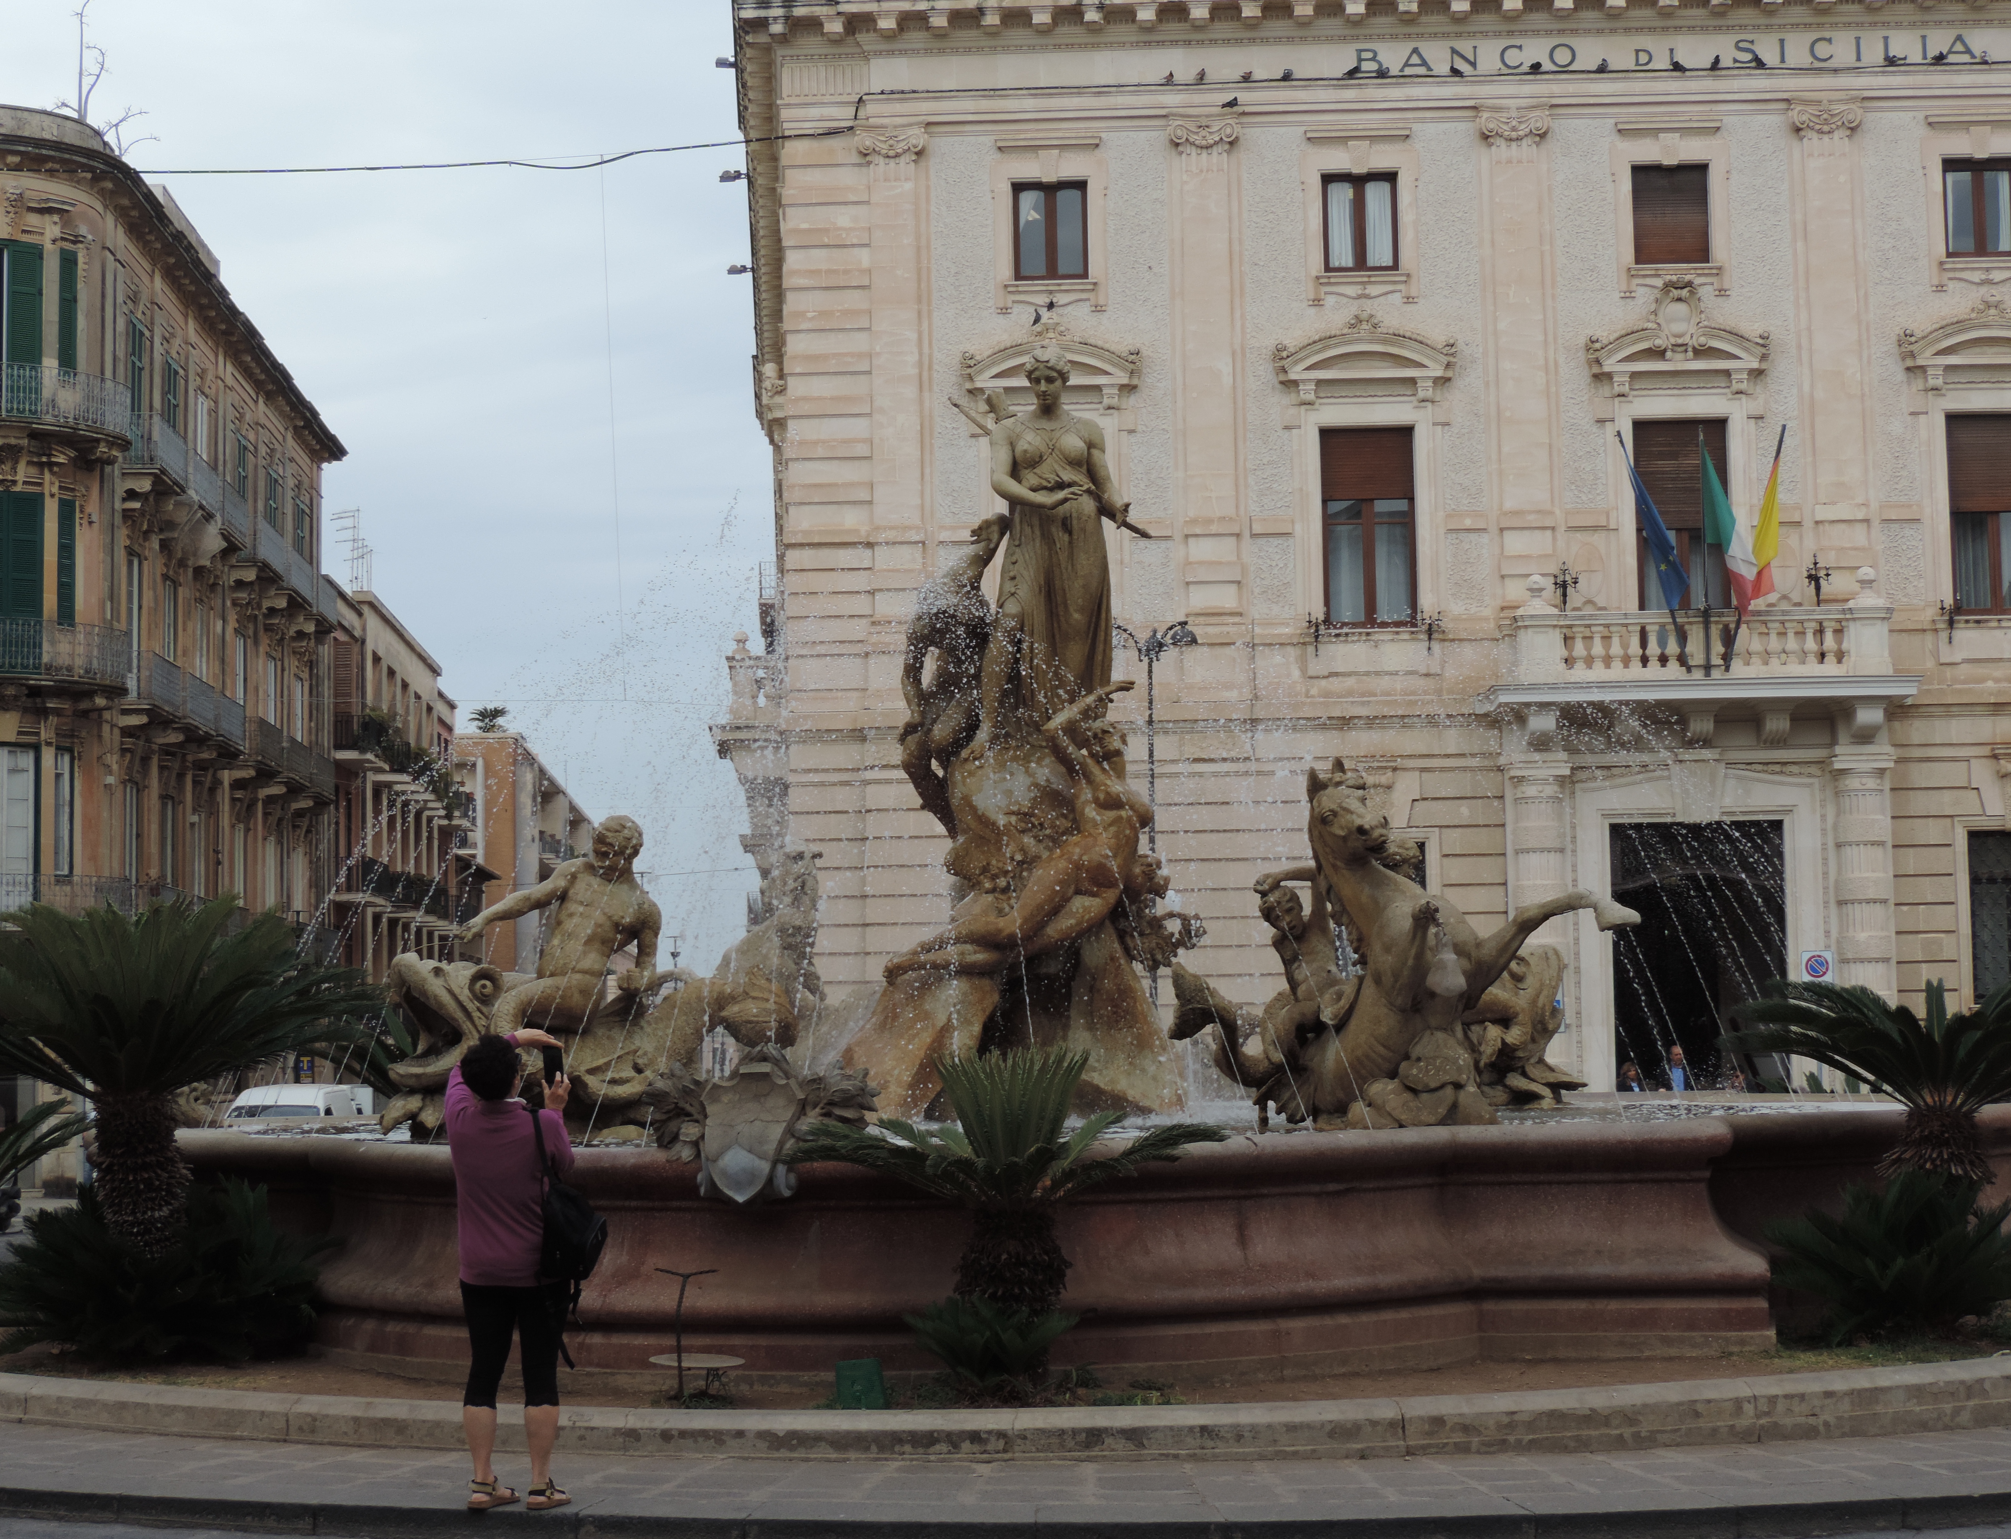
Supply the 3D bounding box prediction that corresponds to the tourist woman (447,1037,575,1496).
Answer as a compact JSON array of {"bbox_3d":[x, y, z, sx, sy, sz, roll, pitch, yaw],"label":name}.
[{"bbox_3d":[-1.630,1.656,10.849,0.460,1.600,0.450,-4,-6,31],"label":"tourist woman"}]

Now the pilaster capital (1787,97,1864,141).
[{"bbox_3d":[11.474,-9.087,45.576,1.045,0.640,0.300,-1,-5,2],"label":"pilaster capital"}]

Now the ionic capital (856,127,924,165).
[{"bbox_3d":[-1.617,-8.800,46.006,0.997,0.531,0.300,-1,-5,2],"label":"ionic capital"}]

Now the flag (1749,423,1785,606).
[{"bbox_3d":[9.481,-3.181,40.602,0.440,2.150,0.450,-1,-5,1],"label":"flag"}]

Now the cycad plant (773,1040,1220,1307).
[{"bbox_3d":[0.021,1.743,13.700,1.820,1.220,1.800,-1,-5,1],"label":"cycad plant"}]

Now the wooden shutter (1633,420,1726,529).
[{"bbox_3d":[9.419,-4.119,45.527,1.279,1.562,0.080,-1,-5,2],"label":"wooden shutter"}]

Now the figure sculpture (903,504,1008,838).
[{"bbox_3d":[-0.309,-0.561,19.323,0.680,1.910,0.750,0,-5,-12],"label":"figure sculpture"}]

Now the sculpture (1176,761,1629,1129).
[{"bbox_3d":[2.060,0.957,17.200,1.700,1.850,2.100,2,-6,-34],"label":"sculpture"}]

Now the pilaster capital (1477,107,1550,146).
[{"bbox_3d":[6.705,-8.507,43.095,0.950,0.470,0.250,-1,-5,1],"label":"pilaster capital"}]

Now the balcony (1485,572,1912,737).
[{"bbox_3d":[8.951,-1.470,41.801,5.300,2.000,1.550,-1,-5,1],"label":"balcony"}]

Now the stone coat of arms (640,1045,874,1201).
[{"bbox_3d":[-1.085,1.561,14.450,1.020,0.690,0.420,-1,-5,3],"label":"stone coat of arms"}]

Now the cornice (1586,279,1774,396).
[{"bbox_3d":[8.795,-5.659,42.729,2.330,1.470,0.420,-1,-5,1],"label":"cornice"}]

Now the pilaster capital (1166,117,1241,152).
[{"bbox_3d":[2.785,-8.931,45.864,1.036,0.483,0.300,-1,-5,2],"label":"pilaster capital"}]

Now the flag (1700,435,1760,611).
[{"bbox_3d":[8.998,-3.013,40.501,0.700,2.120,0.450,-1,-5,1],"label":"flag"}]

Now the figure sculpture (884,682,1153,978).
[{"bbox_3d":[0.077,0.345,18.440,1.350,1.660,0.800,2,-6,-30],"label":"figure sculpture"}]

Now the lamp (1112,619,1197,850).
[{"bbox_3d":[1.805,1.618,39.005,1.120,6.914,0.400,-1,-5,-2],"label":"lamp"}]

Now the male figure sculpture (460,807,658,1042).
[{"bbox_3d":[-2.546,0.907,18.600,1.150,1.260,0.800,-2,-5,18],"label":"male figure sculpture"}]

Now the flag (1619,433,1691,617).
[{"bbox_3d":[8.067,-3.083,40.631,0.860,2.200,0.450,-1,-5,1],"label":"flag"}]

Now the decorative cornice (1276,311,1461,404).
[{"bbox_3d":[5.013,-5.738,45.409,2.582,1.382,0.500,-1,-5,2],"label":"decorative cornice"}]

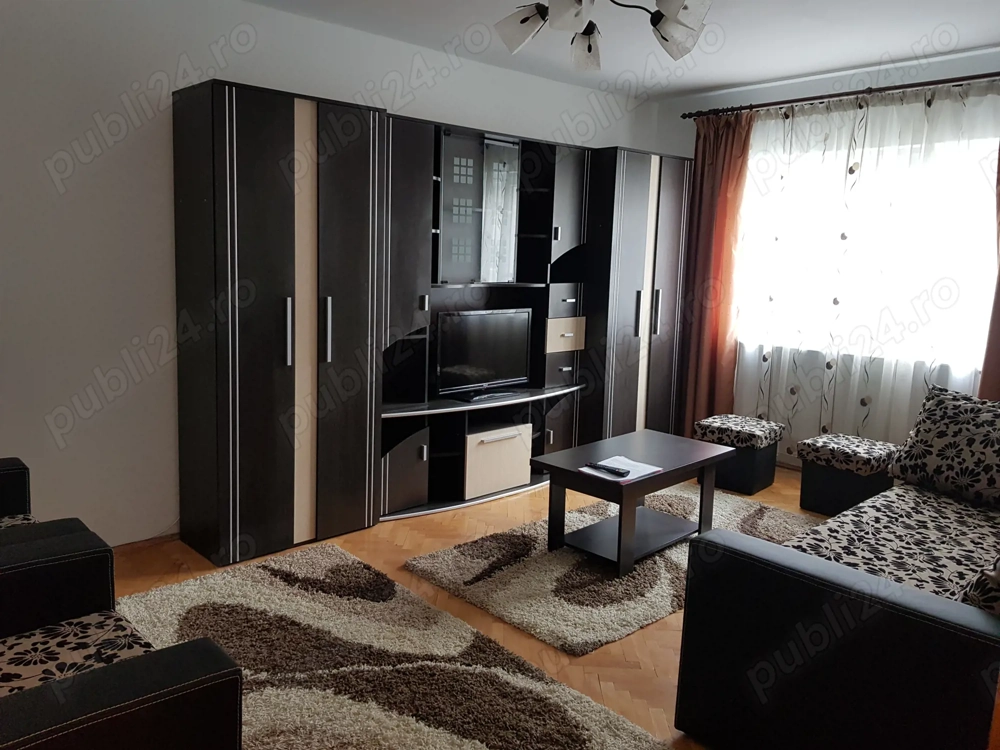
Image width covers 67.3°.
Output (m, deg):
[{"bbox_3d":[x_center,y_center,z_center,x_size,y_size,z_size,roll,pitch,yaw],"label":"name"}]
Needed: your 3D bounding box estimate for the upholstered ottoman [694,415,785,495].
[{"bbox_3d":[1.531,0.503,4.785,0.393,0.380,0.393,11,13,40],"label":"upholstered ottoman"}]

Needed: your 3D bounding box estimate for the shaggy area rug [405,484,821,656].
[{"bbox_3d":[0.707,0.833,3.703,2.102,0.035,1.022,-7,13,-43],"label":"shaggy area rug"}]

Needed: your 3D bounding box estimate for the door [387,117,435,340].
[{"bbox_3d":[-0.485,-0.701,3.795,0.362,1.108,0.050,-6,13,-41],"label":"door"}]

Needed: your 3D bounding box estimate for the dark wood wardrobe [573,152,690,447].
[{"bbox_3d":[0.845,-0.434,5.198,0.820,2.032,0.443,-6,13,-41],"label":"dark wood wardrobe"}]

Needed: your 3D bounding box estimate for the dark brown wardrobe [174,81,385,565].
[{"bbox_3d":[-1.019,-0.227,3.539,0.820,2.032,0.443,-6,13,-41],"label":"dark brown wardrobe"}]

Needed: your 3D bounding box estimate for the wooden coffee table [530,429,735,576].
[{"bbox_3d":[0.681,0.604,3.782,0.526,0.423,1.008,11,13,42],"label":"wooden coffee table"}]

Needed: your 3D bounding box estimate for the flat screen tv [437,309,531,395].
[{"bbox_3d":[-0.083,-0.116,4.260,0.694,0.498,0.186,-6,13,-41],"label":"flat screen tv"}]

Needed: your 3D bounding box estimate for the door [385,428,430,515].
[{"bbox_3d":[-0.500,0.498,3.921,0.338,0.427,0.027,-6,13,-43],"label":"door"}]

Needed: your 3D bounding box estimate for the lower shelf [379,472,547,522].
[{"bbox_3d":[-0.152,0.656,4.434,1.550,0.022,0.439,-6,13,-43],"label":"lower shelf"}]

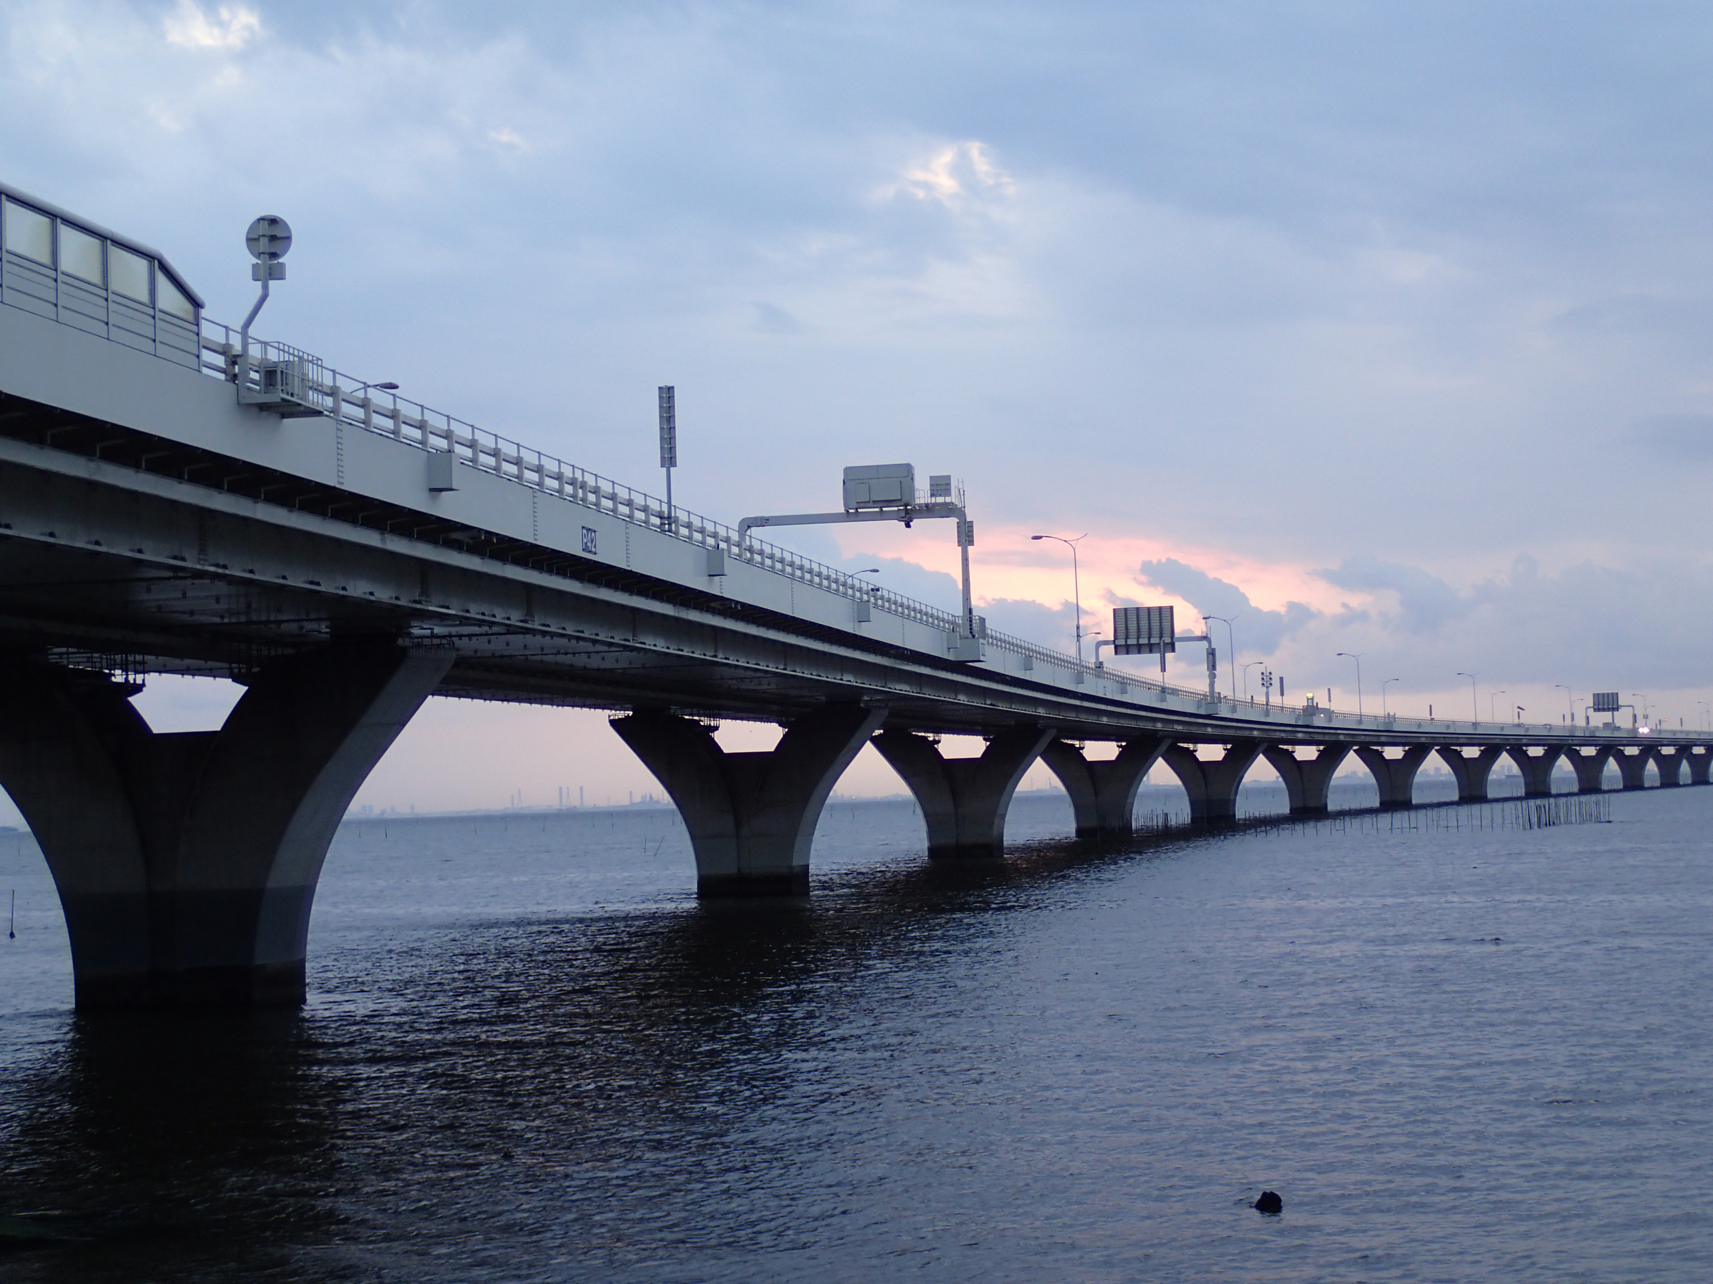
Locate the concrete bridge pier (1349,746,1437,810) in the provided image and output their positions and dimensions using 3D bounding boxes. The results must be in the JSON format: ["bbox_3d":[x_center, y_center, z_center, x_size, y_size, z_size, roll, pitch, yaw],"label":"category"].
[{"bbox_3d":[104.309,26.245,546.242,15.600,11.462,4.300,-3,-3,22],"label":"concrete bridge pier"}]

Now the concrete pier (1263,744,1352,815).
[{"bbox_3d":[75.513,23.227,471.656,15.600,11.247,4.300,-3,-3,20],"label":"concrete pier"}]

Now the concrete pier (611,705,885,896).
[{"bbox_3d":[-6.069,9.335,162.970,15.600,10.505,4.300,-3,-3,10],"label":"concrete pier"}]

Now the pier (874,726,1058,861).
[{"bbox_3d":[9.230,13.041,241.311,15.600,10.715,4.300,-3,-3,12],"label":"pier"}]

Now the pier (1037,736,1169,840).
[{"bbox_3d":[27.873,16.627,319.063,15.600,10.864,4.300,-3,-3,15],"label":"pier"}]

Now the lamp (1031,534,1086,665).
[{"bbox_3d":[16.584,-3.165,227.926,4.487,10.790,0.450,-3,-3,12],"label":"lamp"}]

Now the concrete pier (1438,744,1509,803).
[{"bbox_3d":[135.431,29.133,619.901,15.600,11.668,4.300,-3,-3,23],"label":"concrete pier"}]

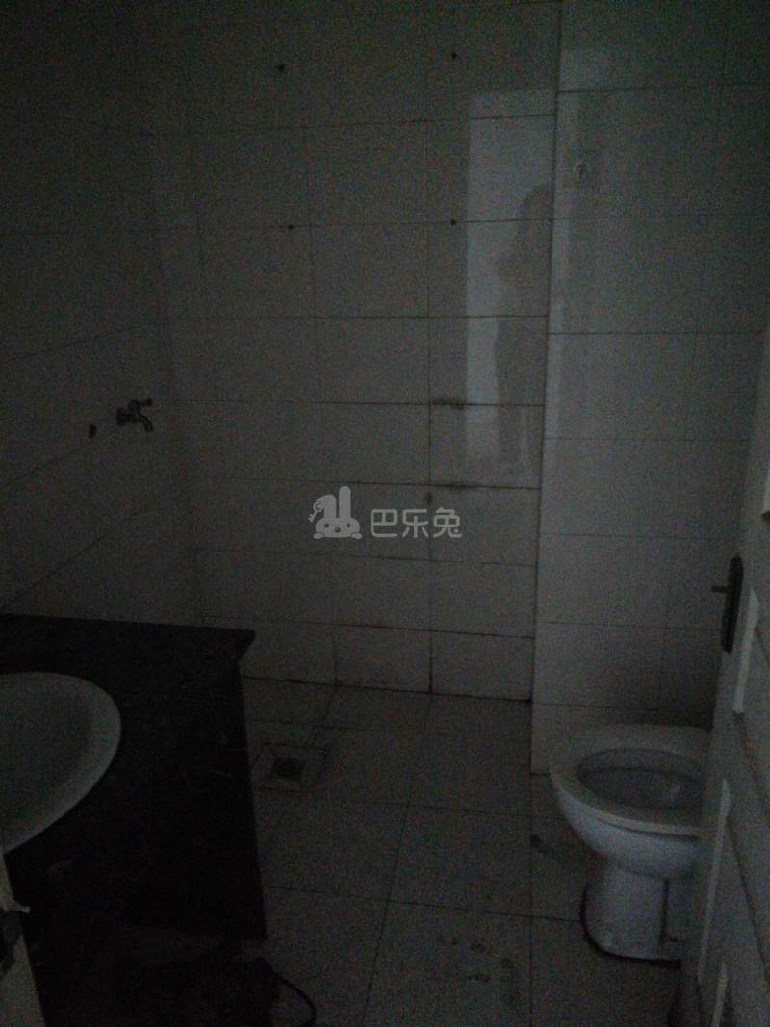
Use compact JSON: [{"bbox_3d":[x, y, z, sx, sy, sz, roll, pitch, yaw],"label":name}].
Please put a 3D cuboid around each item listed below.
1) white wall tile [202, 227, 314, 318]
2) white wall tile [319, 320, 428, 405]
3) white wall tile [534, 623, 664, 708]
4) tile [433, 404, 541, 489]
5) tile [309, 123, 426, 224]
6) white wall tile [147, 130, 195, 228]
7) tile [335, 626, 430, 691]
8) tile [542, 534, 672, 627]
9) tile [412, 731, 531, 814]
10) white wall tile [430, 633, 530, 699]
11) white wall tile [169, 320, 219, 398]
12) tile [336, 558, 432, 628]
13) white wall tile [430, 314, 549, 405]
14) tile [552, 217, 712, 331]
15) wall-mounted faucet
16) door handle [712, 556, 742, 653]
[{"bbox_3d":[-0.368,-0.699,2.336,0.330,0.251,0.012,2,21,10],"label":"white wall tile"},{"bbox_3d":[-0.034,-0.449,2.364,0.330,0.251,0.012,2,21,10],"label":"white wall tile"},{"bbox_3d":[0.565,0.409,2.143,0.330,0.251,0.010,2,20,9],"label":"white wall tile"},{"bbox_3d":[0.297,-0.202,2.391,0.330,0.250,0.010,2,20,10],"label":"tile"},{"bbox_3d":[-0.048,-0.922,2.186,0.330,0.250,0.010,2,20,10],"label":"tile"},{"bbox_3d":[-0.597,-0.940,2.279,0.124,0.250,0.010,2,20,10],"label":"white wall tile"},{"bbox_3d":[-0.006,0.490,2.712,0.330,0.234,0.012,2,21,10],"label":"tile"},{"bbox_3d":[0.562,0.174,2.067,0.329,0.250,0.010,2,21,10],"label":"tile"},{"bbox_3d":[0.257,0.750,2.324,0.330,0.010,0.330,2,20,10],"label":"tile"},{"bbox_3d":[0.318,0.496,2.634,0.330,0.230,0.010,2,20,9],"label":"white wall tile"},{"bbox_3d":[-0.589,-0.471,2.466,0.131,0.251,0.012,2,21,10],"label":"white wall tile"},{"bbox_3d":[-0.014,0.259,2.605,0.330,0.251,0.010,2,20,9],"label":"tile"},{"bbox_3d":[0.289,-0.438,2.302,0.324,0.250,0.010,2,21,10],"label":"white wall tile"},{"bbox_3d":[0.539,-0.532,1.799,0.330,0.251,0.010,2,20,9],"label":"tile"},{"bbox_3d":[-0.670,-0.266,2.162,0.106,0.086,0.050,2,21,10],"label":"wall-mounted faucet"},{"bbox_3d":[0.498,0.130,1.173,0.040,0.157,0.047,3,21,13],"label":"door handle"}]

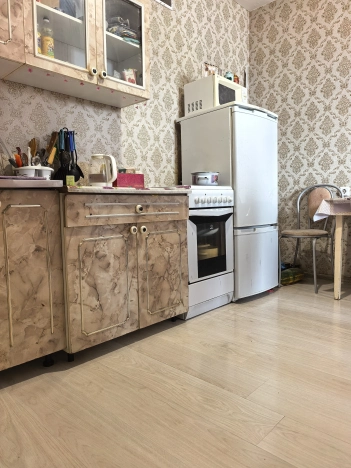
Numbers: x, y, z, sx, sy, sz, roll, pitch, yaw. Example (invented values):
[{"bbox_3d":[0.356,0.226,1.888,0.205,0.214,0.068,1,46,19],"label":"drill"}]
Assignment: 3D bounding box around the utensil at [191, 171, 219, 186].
[{"bbox_3d":[0.217,-0.398,2.426,0.205,0.125,0.240,0,5,9],"label":"utensil"}]

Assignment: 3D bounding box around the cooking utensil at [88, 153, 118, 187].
[{"bbox_3d":[-0.427,-0.366,1.913,0.185,0.205,0.140,2,6,30],"label":"cooking utensil"}]

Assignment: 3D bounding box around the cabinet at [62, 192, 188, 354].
[{"bbox_3d":[-0.394,0.148,1.944,0.800,0.800,0.570,-6,7,-45],"label":"cabinet"}]

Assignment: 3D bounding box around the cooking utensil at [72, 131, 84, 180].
[{"bbox_3d":[-0.571,-0.465,1.917,0.055,0.285,0.070,0,5,17],"label":"cooking utensil"}]

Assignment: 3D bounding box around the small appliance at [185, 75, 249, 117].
[{"bbox_3d":[0.344,-1.100,2.741,0.460,0.270,0.330,-6,7,-45],"label":"small appliance"}]

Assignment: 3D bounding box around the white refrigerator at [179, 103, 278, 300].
[{"bbox_3d":[0.451,-0.240,2.771,0.600,1.455,0.630,-6,7,-43],"label":"white refrigerator"}]

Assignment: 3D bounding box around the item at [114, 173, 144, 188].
[{"bbox_3d":[-0.278,-0.318,1.965,0.160,0.100,0.080,-4,5,-27],"label":"item"}]

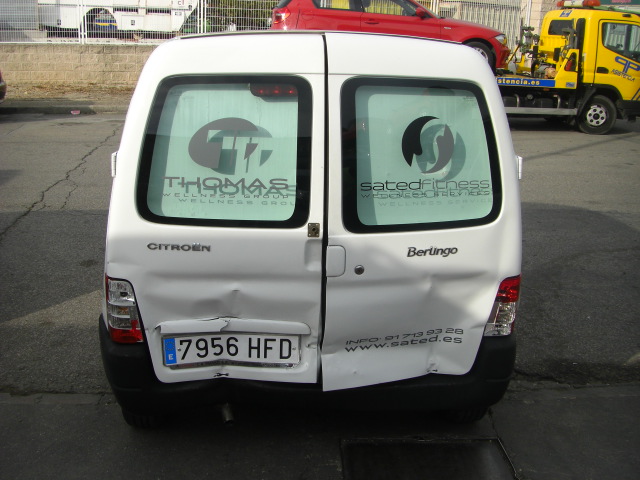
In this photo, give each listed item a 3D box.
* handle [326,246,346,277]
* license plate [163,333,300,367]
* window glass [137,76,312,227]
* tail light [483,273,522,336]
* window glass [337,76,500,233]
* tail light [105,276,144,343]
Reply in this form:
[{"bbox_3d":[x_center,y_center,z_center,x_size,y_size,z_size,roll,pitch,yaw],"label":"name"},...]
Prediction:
[{"bbox_3d":[0.062,0.081,2.635,0.078,0.117,0.030,0,6,-5],"label":"handle"},{"bbox_3d":[-0.338,0.425,2.700,0.520,0.110,0.020,0,6,-2],"label":"license plate"},{"bbox_3d":[-0.358,-0.332,2.635,0.650,0.560,0.040,1,1,3],"label":"window glass"},{"bbox_3d":[0.746,0.268,2.870,0.140,0.240,0.120,-1,9,-6],"label":"tail light"},{"bbox_3d":[0.382,-0.321,2.670,0.610,0.575,0.040,-1,1,-8],"label":"window glass"},{"bbox_3d":[-0.771,0.274,2.770,0.145,0.245,0.120,0,9,-1],"label":"tail light"}]

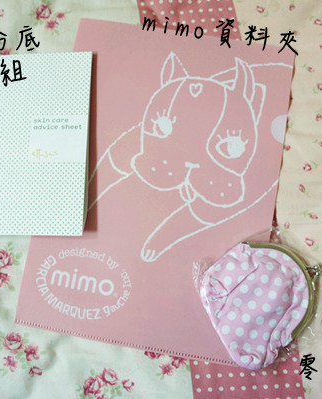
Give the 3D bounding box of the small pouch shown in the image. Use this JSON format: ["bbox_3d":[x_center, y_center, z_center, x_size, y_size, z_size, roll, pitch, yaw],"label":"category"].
[{"bbox_3d":[0.095,0.086,0.396,0.110,0.026,0.105,-23,80,-2],"label":"small pouch"}]

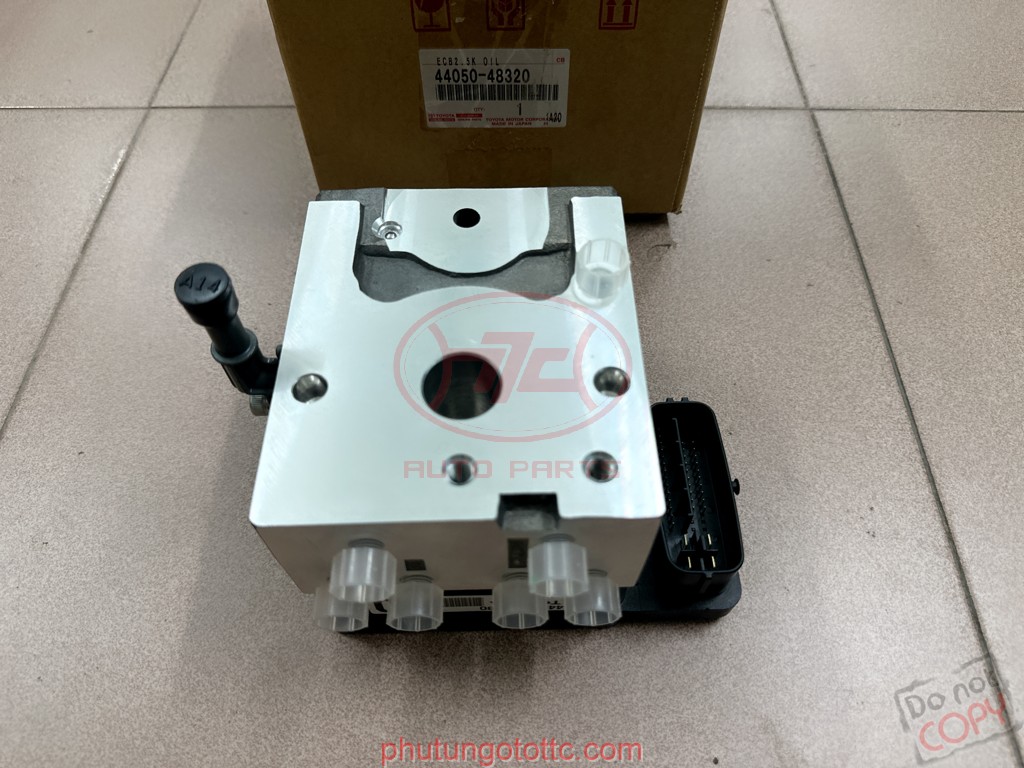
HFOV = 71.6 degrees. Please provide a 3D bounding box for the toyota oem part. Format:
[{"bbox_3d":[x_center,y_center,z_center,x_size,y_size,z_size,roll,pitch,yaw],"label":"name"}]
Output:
[{"bbox_3d":[-0.006,0.014,0.309,0.219,0.155,0.176,-1,57,0],"label":"toyota oem part"}]

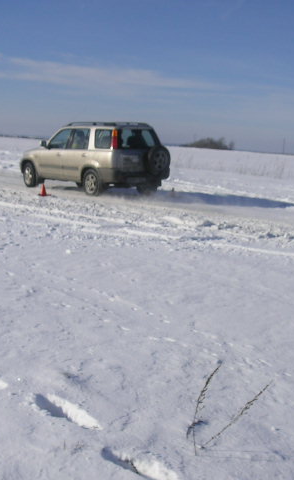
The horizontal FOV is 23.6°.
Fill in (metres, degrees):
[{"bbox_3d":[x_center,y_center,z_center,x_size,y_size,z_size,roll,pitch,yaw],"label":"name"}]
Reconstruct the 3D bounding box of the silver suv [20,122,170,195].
[{"bbox_3d":[-1.418,-2.051,17.460,1.770,1.690,4.480,-4,10,-41],"label":"silver suv"}]

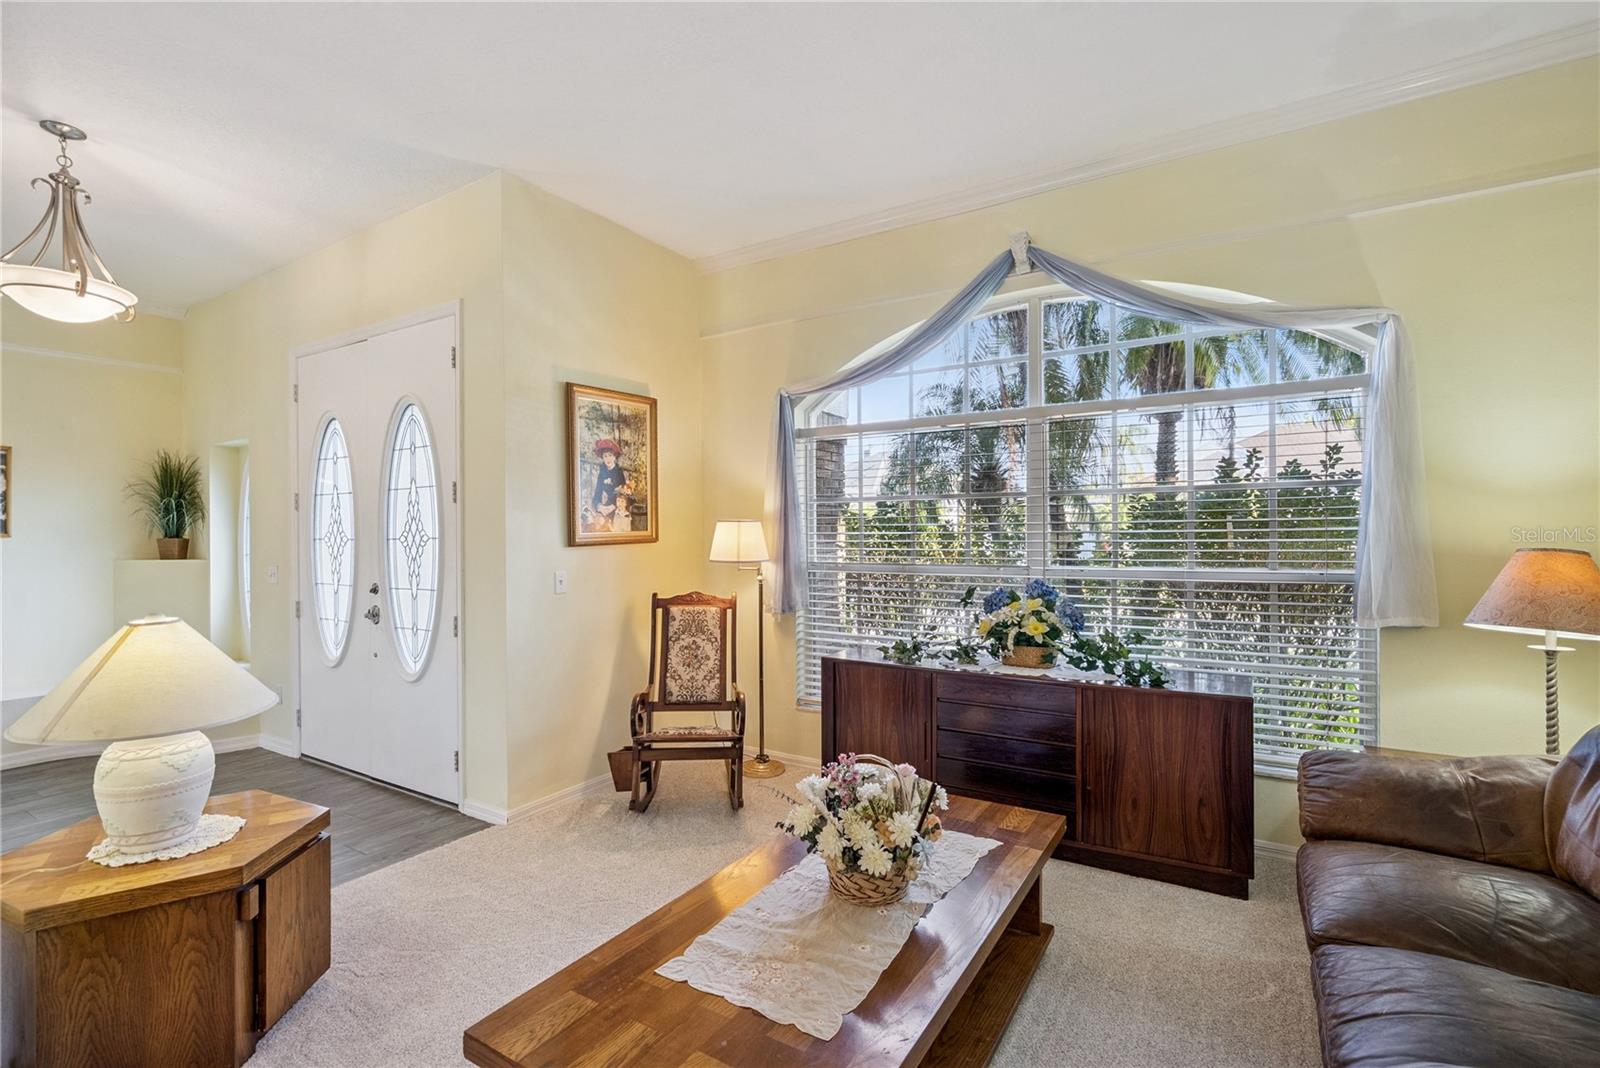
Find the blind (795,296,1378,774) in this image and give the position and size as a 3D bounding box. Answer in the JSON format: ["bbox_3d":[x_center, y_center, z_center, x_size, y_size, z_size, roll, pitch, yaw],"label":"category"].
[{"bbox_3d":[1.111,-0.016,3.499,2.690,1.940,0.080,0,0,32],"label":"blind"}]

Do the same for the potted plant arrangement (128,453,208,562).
[{"bbox_3d":[-4.584,-0.213,5.150,0.430,0.800,0.420,0,0,32],"label":"potted plant arrangement"}]

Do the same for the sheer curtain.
[{"bbox_3d":[1.046,-0.465,3.420,3.040,1.850,0.150,0,0,32],"label":"sheer curtain"}]

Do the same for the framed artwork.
[{"bbox_3d":[-1.015,-0.362,3.875,0.040,0.840,0.650,0,0,32],"label":"framed artwork"}]

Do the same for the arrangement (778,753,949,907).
[{"bbox_3d":[0.166,0.765,1.870,0.420,0.360,0.380,0,0,32],"label":"arrangement"}]

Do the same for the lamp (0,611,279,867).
[{"bbox_3d":[-1.777,0.534,1.959,0.550,0.616,0.550,0,0,32],"label":"lamp"}]

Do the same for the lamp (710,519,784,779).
[{"bbox_3d":[-0.309,0.632,4.082,0.420,1.417,0.350,0,0,32],"label":"lamp"}]

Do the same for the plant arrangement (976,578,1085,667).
[{"bbox_3d":[1.044,0.400,3.220,0.460,0.390,0.350,0,0,32],"label":"plant arrangement"}]

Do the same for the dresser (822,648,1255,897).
[{"bbox_3d":[0.987,0.963,3.220,1.800,0.738,0.455,0,0,32],"label":"dresser"}]

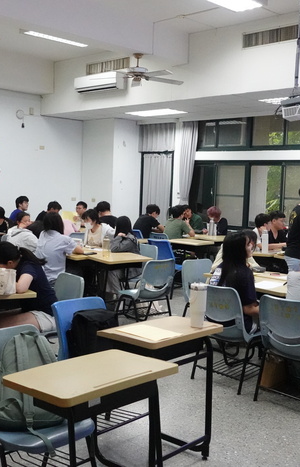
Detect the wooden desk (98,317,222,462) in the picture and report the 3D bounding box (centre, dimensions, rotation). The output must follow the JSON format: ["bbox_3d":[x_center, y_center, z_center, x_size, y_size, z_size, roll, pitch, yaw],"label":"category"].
[{"bbox_3d":[0.056,0.883,3.058,0.400,0.750,0.610,6,7,39],"label":"wooden desk"}]

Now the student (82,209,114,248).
[{"bbox_3d":[-0.716,0.292,7.329,0.750,1.200,0.480,-3,7,-45],"label":"student"}]

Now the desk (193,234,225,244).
[{"bbox_3d":[0.876,0.462,8.232,0.440,0.760,0.630,-3,7,-45],"label":"desk"}]

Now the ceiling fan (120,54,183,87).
[{"bbox_3d":[-0.170,-2.331,7.969,1.380,0.410,1.380,-3,7,-44],"label":"ceiling fan"}]

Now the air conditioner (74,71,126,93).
[{"bbox_3d":[-0.908,-2.631,9.982,0.210,0.295,1.130,-3,7,-45],"label":"air conditioner"}]

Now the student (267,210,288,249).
[{"bbox_3d":[1.781,0.322,7.485,0.480,1.220,0.720,-3,7,-44],"label":"student"}]

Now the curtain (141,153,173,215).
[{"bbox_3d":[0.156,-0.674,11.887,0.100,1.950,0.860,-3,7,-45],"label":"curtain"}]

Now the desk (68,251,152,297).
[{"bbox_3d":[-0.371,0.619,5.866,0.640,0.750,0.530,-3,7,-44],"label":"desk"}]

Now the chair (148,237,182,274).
[{"bbox_3d":[0.268,0.479,7.610,0.540,0.795,0.480,-3,7,-45],"label":"chair"}]

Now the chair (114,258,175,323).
[{"bbox_3d":[-0.063,0.634,5.949,0.460,0.790,0.520,-3,7,-44],"label":"chair"}]

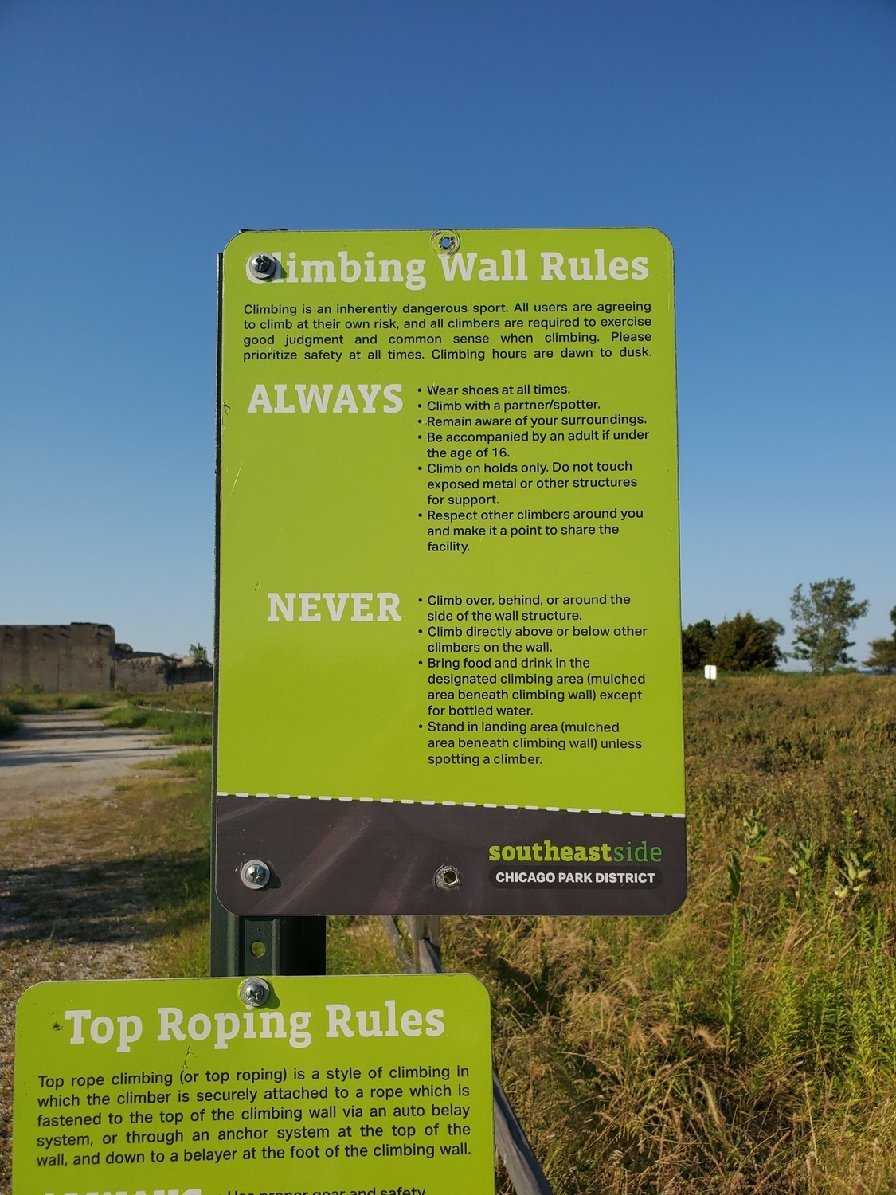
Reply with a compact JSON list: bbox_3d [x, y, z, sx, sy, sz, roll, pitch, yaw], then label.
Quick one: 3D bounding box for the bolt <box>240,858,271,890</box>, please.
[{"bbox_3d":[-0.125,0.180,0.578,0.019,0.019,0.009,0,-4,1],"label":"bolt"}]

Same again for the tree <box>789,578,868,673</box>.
[{"bbox_3d":[32.020,2.433,75.451,6.671,8.240,6.004,-2,-5,23],"label":"tree"}]

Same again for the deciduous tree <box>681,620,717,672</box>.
[{"bbox_3d":[21.645,4.313,78.974,4.436,4.764,4.214,-1,-5,15],"label":"deciduous tree"}]

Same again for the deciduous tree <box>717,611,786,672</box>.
[{"bbox_3d":[25.484,3.860,75.734,5.987,5.120,5.388,-2,-5,19],"label":"deciduous tree"}]

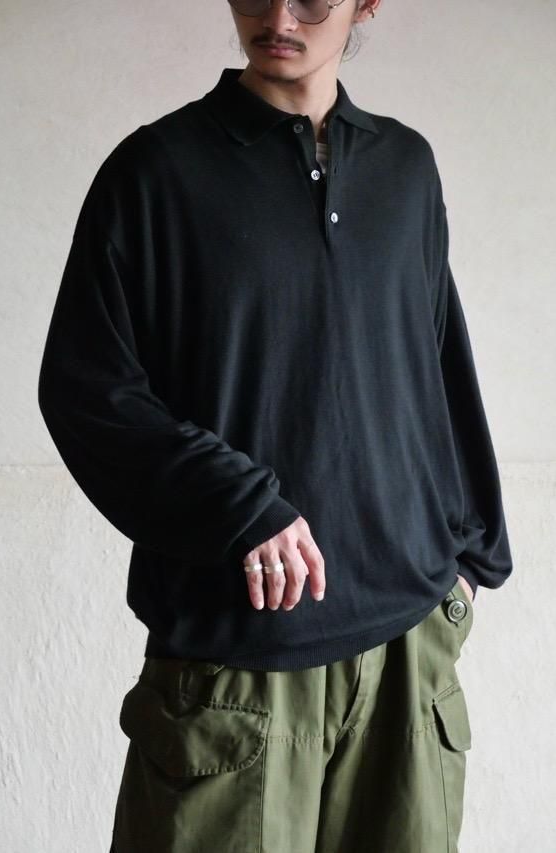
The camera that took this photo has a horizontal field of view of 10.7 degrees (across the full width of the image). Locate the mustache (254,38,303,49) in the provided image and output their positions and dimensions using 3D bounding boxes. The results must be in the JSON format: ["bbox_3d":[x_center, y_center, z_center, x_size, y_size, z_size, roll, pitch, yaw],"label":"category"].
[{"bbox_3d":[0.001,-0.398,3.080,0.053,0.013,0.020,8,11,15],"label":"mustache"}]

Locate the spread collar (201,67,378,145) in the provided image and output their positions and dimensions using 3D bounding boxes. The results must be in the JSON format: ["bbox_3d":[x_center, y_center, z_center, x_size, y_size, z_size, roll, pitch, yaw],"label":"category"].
[{"bbox_3d":[0.012,-0.341,3.130,0.185,0.090,0.155,0,1,-23],"label":"spread collar"}]

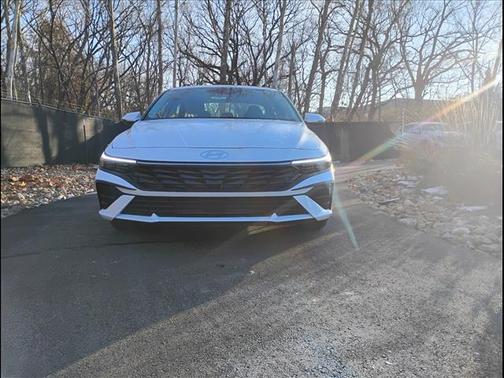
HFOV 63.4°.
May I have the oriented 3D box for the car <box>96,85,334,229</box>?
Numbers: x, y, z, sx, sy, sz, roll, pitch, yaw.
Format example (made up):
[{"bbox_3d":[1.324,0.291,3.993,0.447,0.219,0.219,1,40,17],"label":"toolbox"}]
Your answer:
[{"bbox_3d":[-0.307,-0.487,4.838,1.860,1.420,4.680,0,5,-2],"label":"car"}]

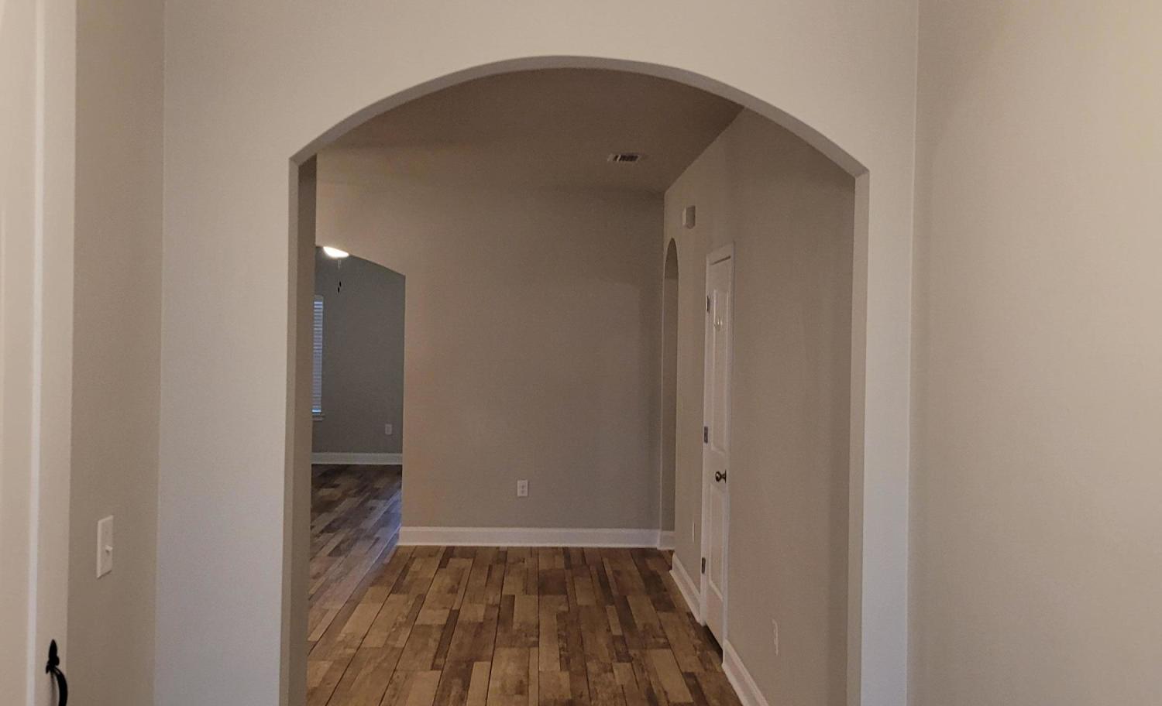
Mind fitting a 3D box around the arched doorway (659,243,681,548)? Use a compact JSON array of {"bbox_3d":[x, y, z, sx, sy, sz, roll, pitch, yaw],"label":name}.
[{"bbox_3d":[0.701,0.349,8.417,0.140,2.340,0.880,1,1,-3],"label":"arched doorway"}]

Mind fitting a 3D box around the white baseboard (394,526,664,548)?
[{"bbox_3d":[-0.392,1.424,8.962,2.020,0.146,0.025,1,1,-3],"label":"white baseboard"}]

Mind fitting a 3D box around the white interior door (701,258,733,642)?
[{"bbox_3d":[0.743,0.512,6.179,0.075,2.090,0.800,1,1,-3],"label":"white interior door"}]

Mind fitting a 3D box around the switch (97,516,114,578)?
[{"bbox_3d":[-1.029,0.423,2.537,0.014,0.121,0.078,1,1,-3],"label":"switch"}]

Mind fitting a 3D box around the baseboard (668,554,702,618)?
[{"bbox_3d":[0.659,1.466,7.353,0.025,0.140,1.420,1,1,-3],"label":"baseboard"}]

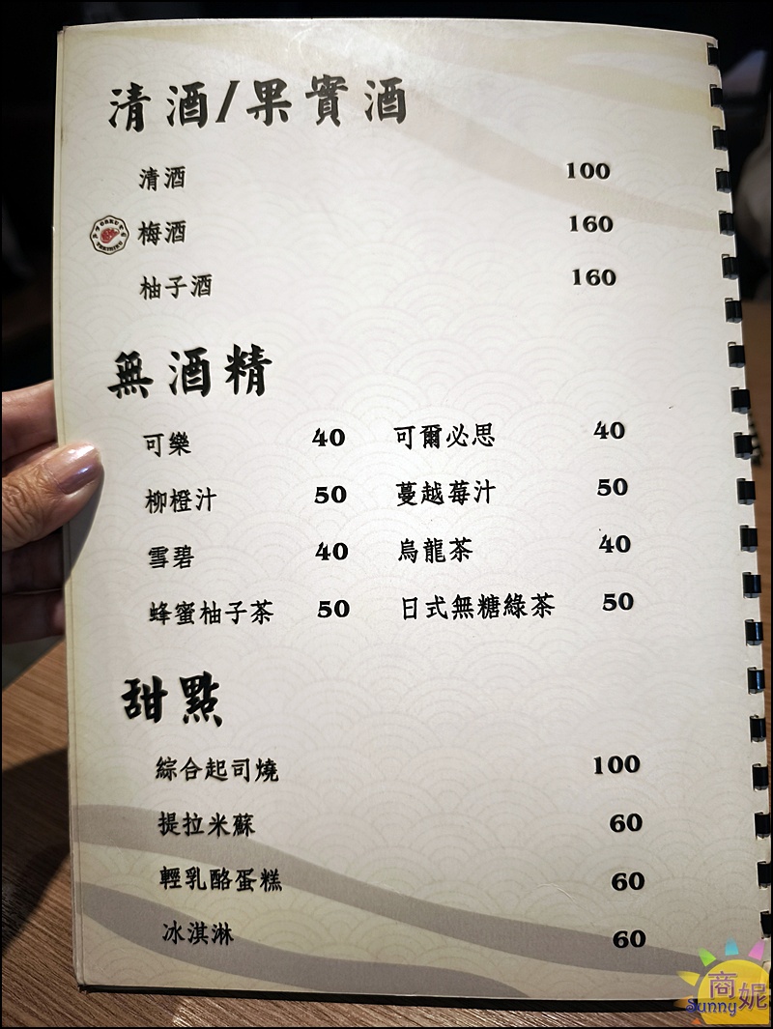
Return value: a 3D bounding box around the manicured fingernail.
[{"bbox_3d":[-0.092,-0.013,0.201,0.015,0.004,0.013,-31,82,-12],"label":"manicured fingernail"}]

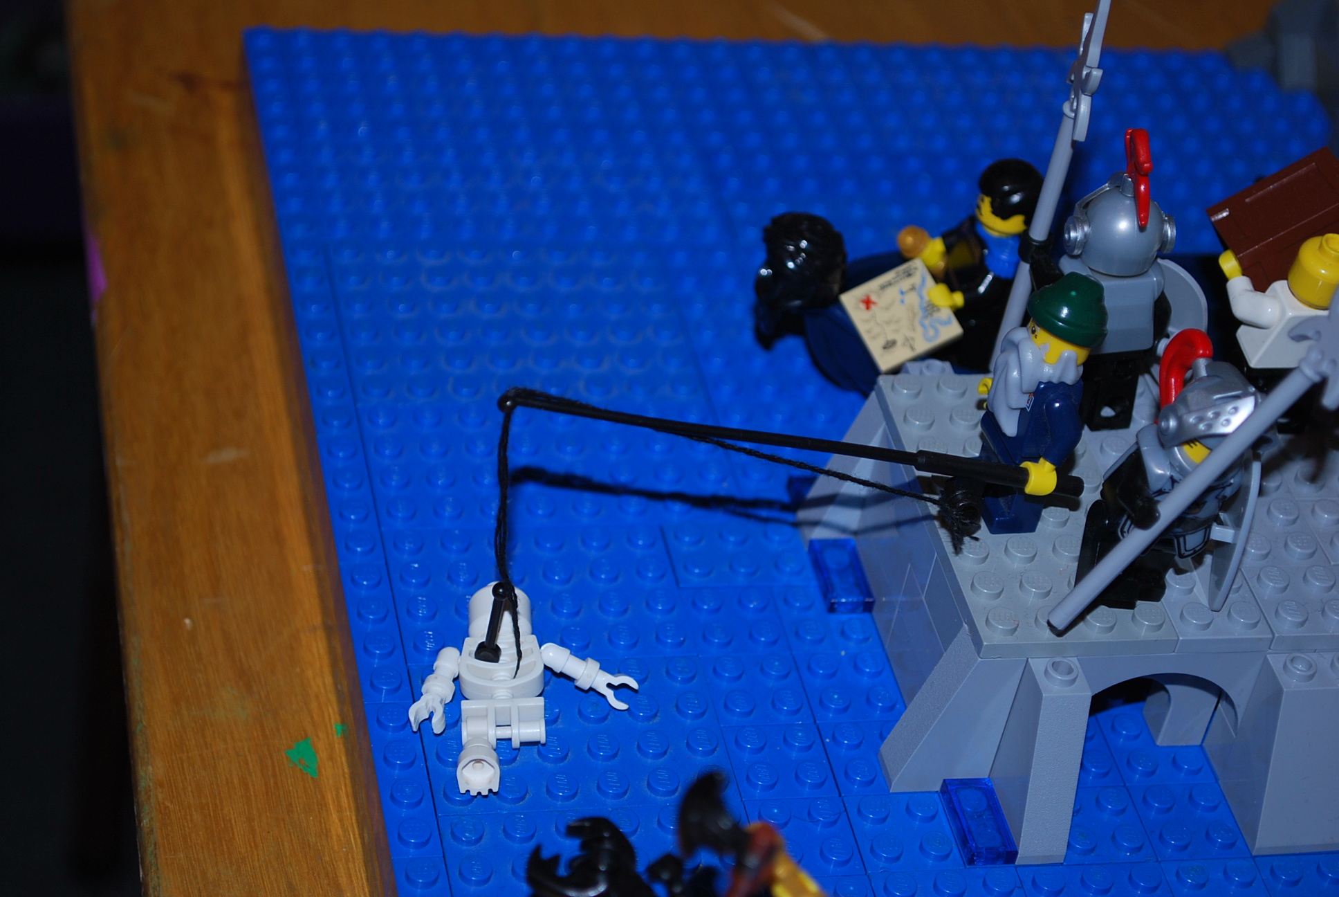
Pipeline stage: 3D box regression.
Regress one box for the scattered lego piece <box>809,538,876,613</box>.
[{"bbox_3d":[0.029,0.022,0.518,0.008,0.003,0.016,-1,41,-15],"label":"scattered lego piece"}]

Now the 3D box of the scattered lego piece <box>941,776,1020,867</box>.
[{"bbox_3d":[0.048,0.058,0.478,0.008,0.003,0.016,-1,41,-15],"label":"scattered lego piece"}]

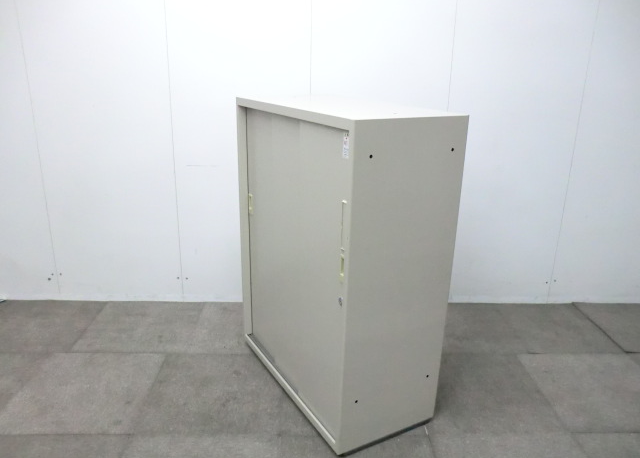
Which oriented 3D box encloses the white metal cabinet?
[{"bbox_3d":[0.046,0.084,1.847,0.402,1.055,0.800,-9,20,-29],"label":"white metal cabinet"}]

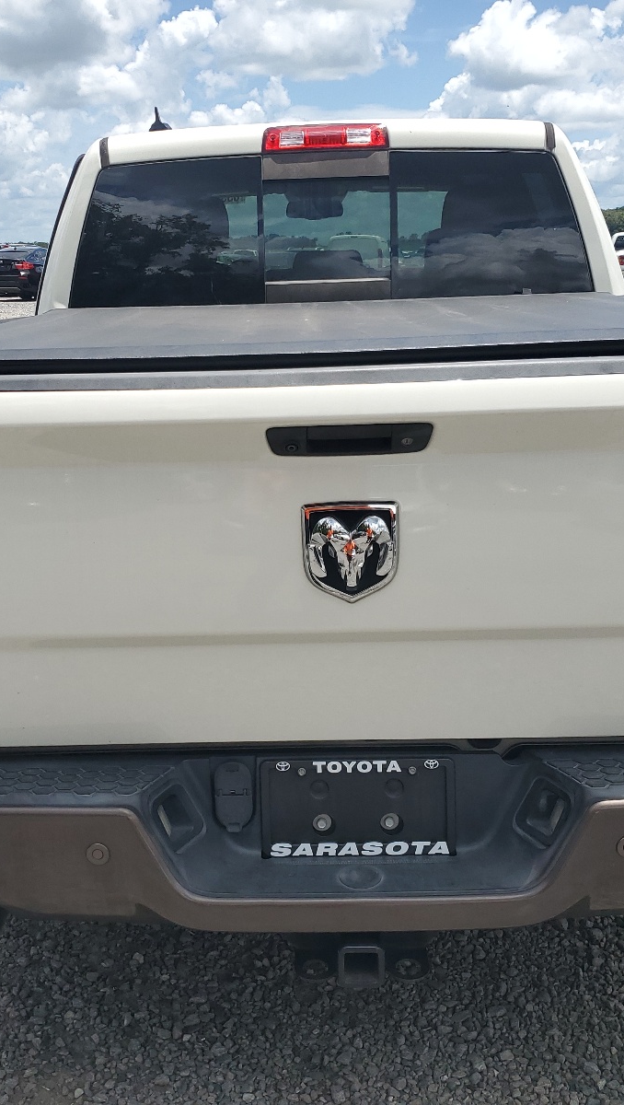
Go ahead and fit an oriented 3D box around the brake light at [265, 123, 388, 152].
[{"bbox_3d":[0.045,-1.261,3.369,0.385,0.085,0.070,-1,16,1],"label":"brake light"}]

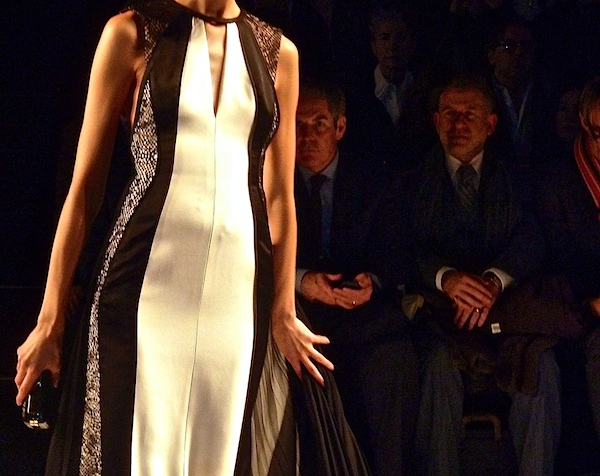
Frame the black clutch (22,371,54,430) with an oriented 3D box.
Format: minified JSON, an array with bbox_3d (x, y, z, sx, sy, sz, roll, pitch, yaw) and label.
[{"bbox_3d":[-0.494,0.306,4.200,0.055,0.110,0.130,-1,7,-8],"label":"black clutch"}]

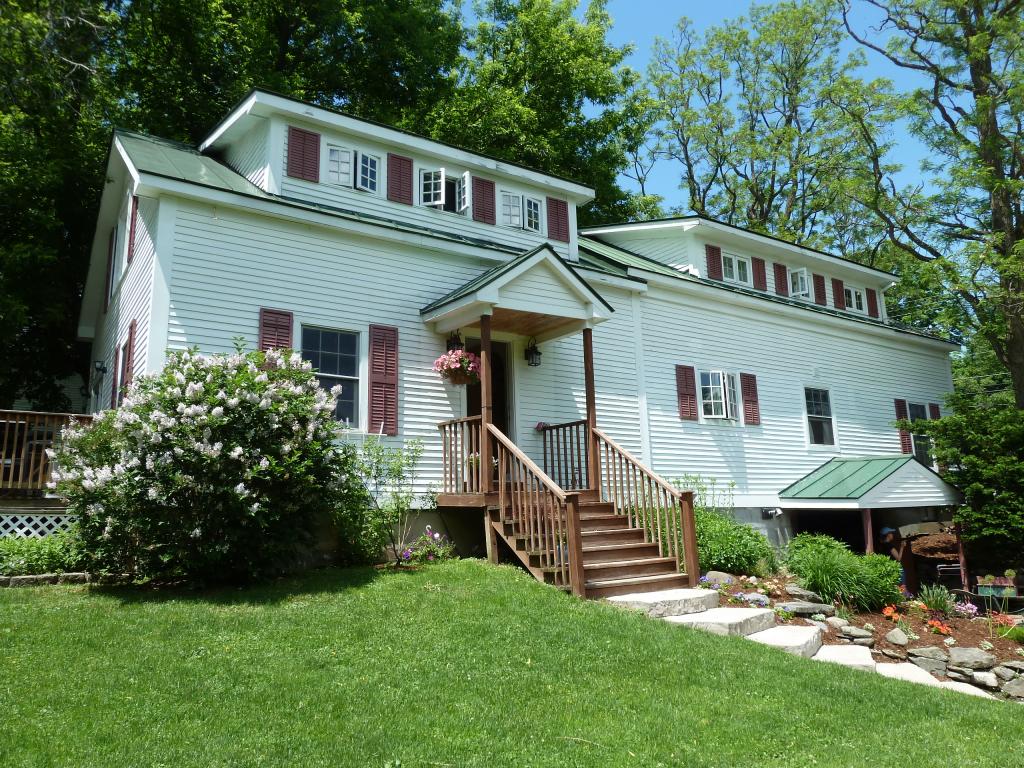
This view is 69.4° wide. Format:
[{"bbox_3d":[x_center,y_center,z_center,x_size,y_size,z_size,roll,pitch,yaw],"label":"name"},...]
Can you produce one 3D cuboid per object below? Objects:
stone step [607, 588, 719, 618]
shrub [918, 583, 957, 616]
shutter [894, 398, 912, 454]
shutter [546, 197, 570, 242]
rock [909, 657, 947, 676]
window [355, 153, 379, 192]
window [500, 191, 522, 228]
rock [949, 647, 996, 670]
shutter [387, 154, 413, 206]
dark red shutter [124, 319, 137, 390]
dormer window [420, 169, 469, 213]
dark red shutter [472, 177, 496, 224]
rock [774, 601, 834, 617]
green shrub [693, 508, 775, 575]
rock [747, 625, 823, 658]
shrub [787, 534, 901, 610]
[{"bbox_3d":[1.661,2.347,7.851,1.550,0.190,0.740,9,-15,-44],"label":"stone step"},{"bbox_3d":[4.928,2.496,8.565,0.392,0.353,0.372,-8,-13,28],"label":"shrub"},{"bbox_3d":[9.053,1.110,17.003,0.441,1.494,0.040,6,-12,-34],"label":"shutter"},{"bbox_3d":[0.794,-2.764,12.471,0.440,0.738,0.050,5,-12,-33],"label":"shutter"},{"bbox_3d":[4.130,2.808,7.350,0.340,0.180,0.240,-8,-13,28],"label":"rock"},{"bbox_3d":[-2.141,-3.195,11.072,0.372,0.608,0.088,8,-15,-39],"label":"window"},{"bbox_3d":[0.004,-2.874,12.226,0.410,0.610,0.060,6,-13,-34],"label":"window"},{"bbox_3d":[4.249,2.533,6.824,0.353,0.176,0.265,-5,-12,18],"label":"rock"},{"bbox_3d":[-1.610,-2.954,10.699,0.422,0.713,0.040,6,-12,-34],"label":"shutter"},{"bbox_3d":[-5.067,-0.130,9.789,0.044,1.470,0.441,6,-13,-34],"label":"dark red shutter"},{"bbox_3d":[-0.969,-2.885,11.036,0.810,0.594,0.270,6,-12,-34],"label":"dormer window"},{"bbox_3d":[-0.426,-2.840,11.488,0.422,0.713,0.040,6,-12,-34],"label":"dark red shutter"},{"bbox_3d":[3.243,2.489,8.200,0.600,0.130,0.360,-8,-13,28],"label":"rock"},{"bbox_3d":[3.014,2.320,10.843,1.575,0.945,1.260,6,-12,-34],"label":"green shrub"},{"bbox_3d":[2.646,2.529,7.201,0.588,0.167,1.078,-9,-13,33],"label":"rock"},{"bbox_3d":[3.945,2.231,8.800,1.176,0.823,1.078,-6,-12,23],"label":"shrub"}]

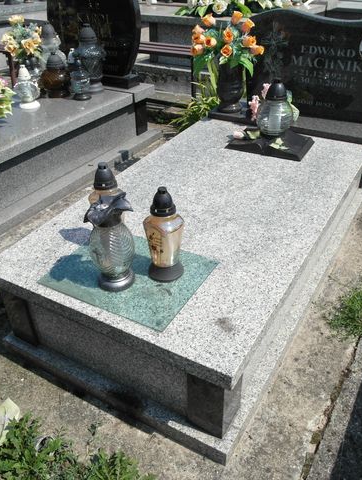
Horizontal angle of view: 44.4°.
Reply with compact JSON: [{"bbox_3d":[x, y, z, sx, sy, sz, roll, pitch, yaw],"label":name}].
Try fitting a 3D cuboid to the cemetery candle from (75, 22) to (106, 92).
[{"bbox_3d":[-0.687,-1.391,3.408,0.235,0.488,0.235,-2,34,1],"label":"cemetery candle"}]

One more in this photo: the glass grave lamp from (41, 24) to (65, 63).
[{"bbox_3d":[-1.013,-1.406,3.431,0.183,0.426,0.183,16,37,27],"label":"glass grave lamp"}]

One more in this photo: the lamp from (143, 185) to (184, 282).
[{"bbox_3d":[-0.052,-0.022,1.431,0.132,0.319,0.132,-2,34,1],"label":"lamp"}]

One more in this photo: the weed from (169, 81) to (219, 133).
[{"bbox_3d":[0.157,-1.056,3.563,0.400,0.460,0.400,17,39,26],"label":"weed"}]

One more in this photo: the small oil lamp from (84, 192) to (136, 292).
[{"bbox_3d":[-0.215,0.010,1.397,0.142,0.314,0.142,-2,34,1],"label":"small oil lamp"}]

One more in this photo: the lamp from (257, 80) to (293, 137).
[{"bbox_3d":[0.513,-0.710,2.395,0.196,0.283,0.196,17,39,26],"label":"lamp"}]

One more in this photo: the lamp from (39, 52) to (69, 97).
[{"bbox_3d":[-0.963,-1.263,3.392,0.230,0.313,0.230,17,39,26],"label":"lamp"}]

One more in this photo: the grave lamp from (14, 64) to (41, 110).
[{"bbox_3d":[-1.085,-1.068,3.068,0.163,0.282,0.163,16,37,27],"label":"grave lamp"}]

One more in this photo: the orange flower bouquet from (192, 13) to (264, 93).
[{"bbox_3d":[0.268,-1.103,2.552,0.406,0.376,0.376,-2,32,1],"label":"orange flower bouquet"}]

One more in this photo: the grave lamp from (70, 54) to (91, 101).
[{"bbox_3d":[-0.755,-1.208,3.312,0.153,0.298,0.153,17,39,26],"label":"grave lamp"}]

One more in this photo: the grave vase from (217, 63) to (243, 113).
[{"bbox_3d":[0.308,-0.915,2.684,0.153,0.277,0.153,16,37,27],"label":"grave vase"}]

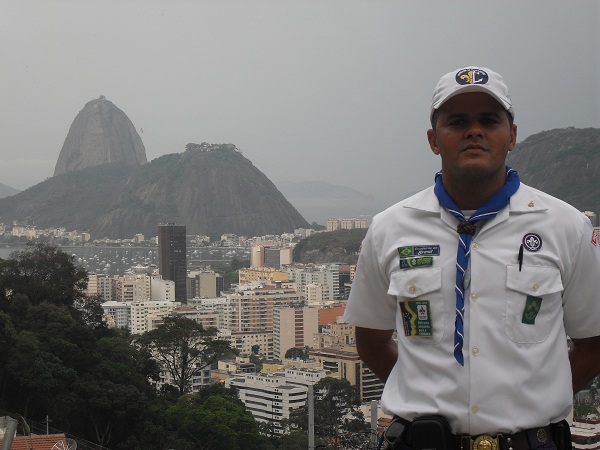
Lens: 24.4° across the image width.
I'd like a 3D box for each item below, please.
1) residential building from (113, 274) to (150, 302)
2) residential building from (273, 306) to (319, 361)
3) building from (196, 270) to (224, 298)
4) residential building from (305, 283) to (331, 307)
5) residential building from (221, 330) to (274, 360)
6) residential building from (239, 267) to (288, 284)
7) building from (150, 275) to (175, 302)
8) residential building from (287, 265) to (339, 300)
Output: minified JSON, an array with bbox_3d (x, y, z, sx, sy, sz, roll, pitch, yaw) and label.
[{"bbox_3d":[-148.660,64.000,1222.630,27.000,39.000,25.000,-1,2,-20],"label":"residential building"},{"bbox_3d":[-2.730,80.780,1028.640,28.500,40.000,24.000,0,2,-13],"label":"residential building"},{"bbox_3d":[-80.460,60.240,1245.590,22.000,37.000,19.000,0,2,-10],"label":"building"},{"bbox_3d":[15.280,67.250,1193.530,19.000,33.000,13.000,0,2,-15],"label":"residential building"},{"bbox_3d":[-37.870,88.410,1000.360,34.000,22.500,14.000,-1,2,-22],"label":"residential building"},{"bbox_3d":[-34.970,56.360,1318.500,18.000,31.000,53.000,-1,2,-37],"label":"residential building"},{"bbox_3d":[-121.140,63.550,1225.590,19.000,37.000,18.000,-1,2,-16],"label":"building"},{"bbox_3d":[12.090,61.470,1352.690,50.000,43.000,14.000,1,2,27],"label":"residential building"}]

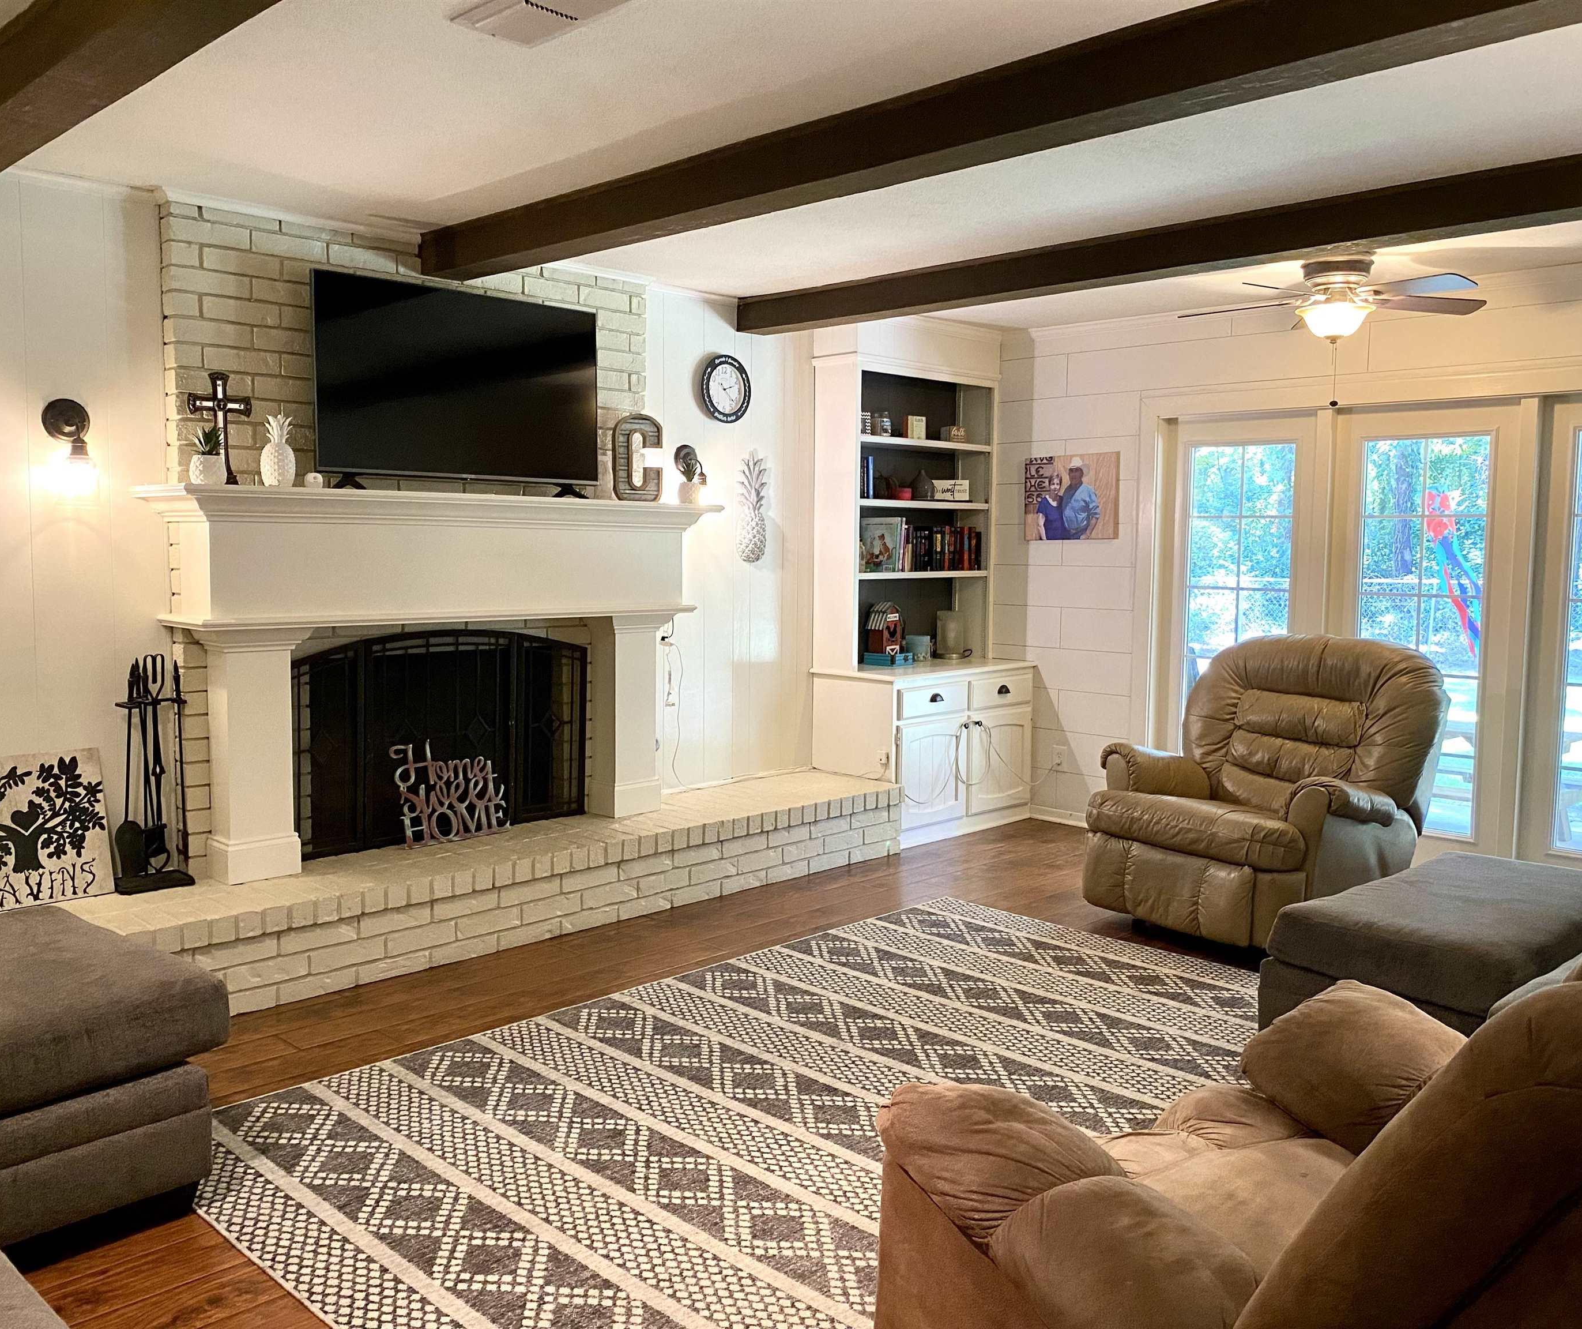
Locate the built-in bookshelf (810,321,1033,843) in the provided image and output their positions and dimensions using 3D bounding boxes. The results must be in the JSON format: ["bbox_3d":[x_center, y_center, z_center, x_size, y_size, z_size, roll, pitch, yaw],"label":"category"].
[{"bbox_3d":[0.666,-0.409,6.468,0.560,2.410,1.015,6,7,44],"label":"built-in bookshelf"}]

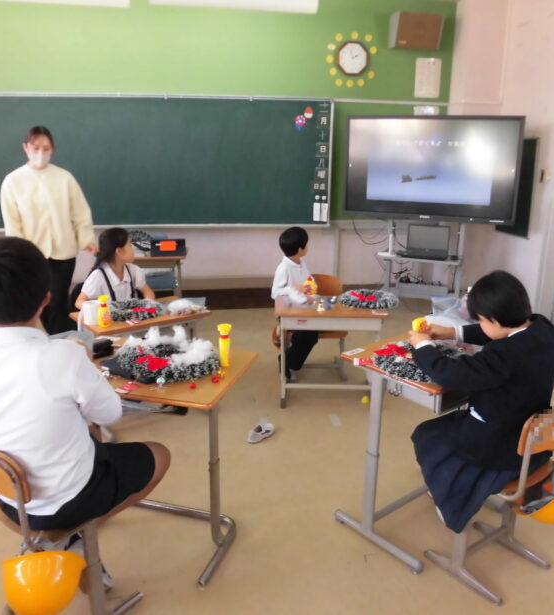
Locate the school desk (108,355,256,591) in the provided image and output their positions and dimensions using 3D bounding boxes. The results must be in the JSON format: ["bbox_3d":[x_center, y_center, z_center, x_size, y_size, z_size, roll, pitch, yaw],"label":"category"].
[{"bbox_3d":[-0.438,0.558,2.083,0.640,0.720,0.450,4,16,14],"label":"school desk"}]

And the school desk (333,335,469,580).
[{"bbox_3d":[0.611,0.515,2.263,0.630,0.715,0.440,-14,21,-41],"label":"school desk"}]

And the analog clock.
[{"bbox_3d":[0.740,-2.400,5.446,0.330,0.325,0.050,-3,15,-11],"label":"analog clock"}]

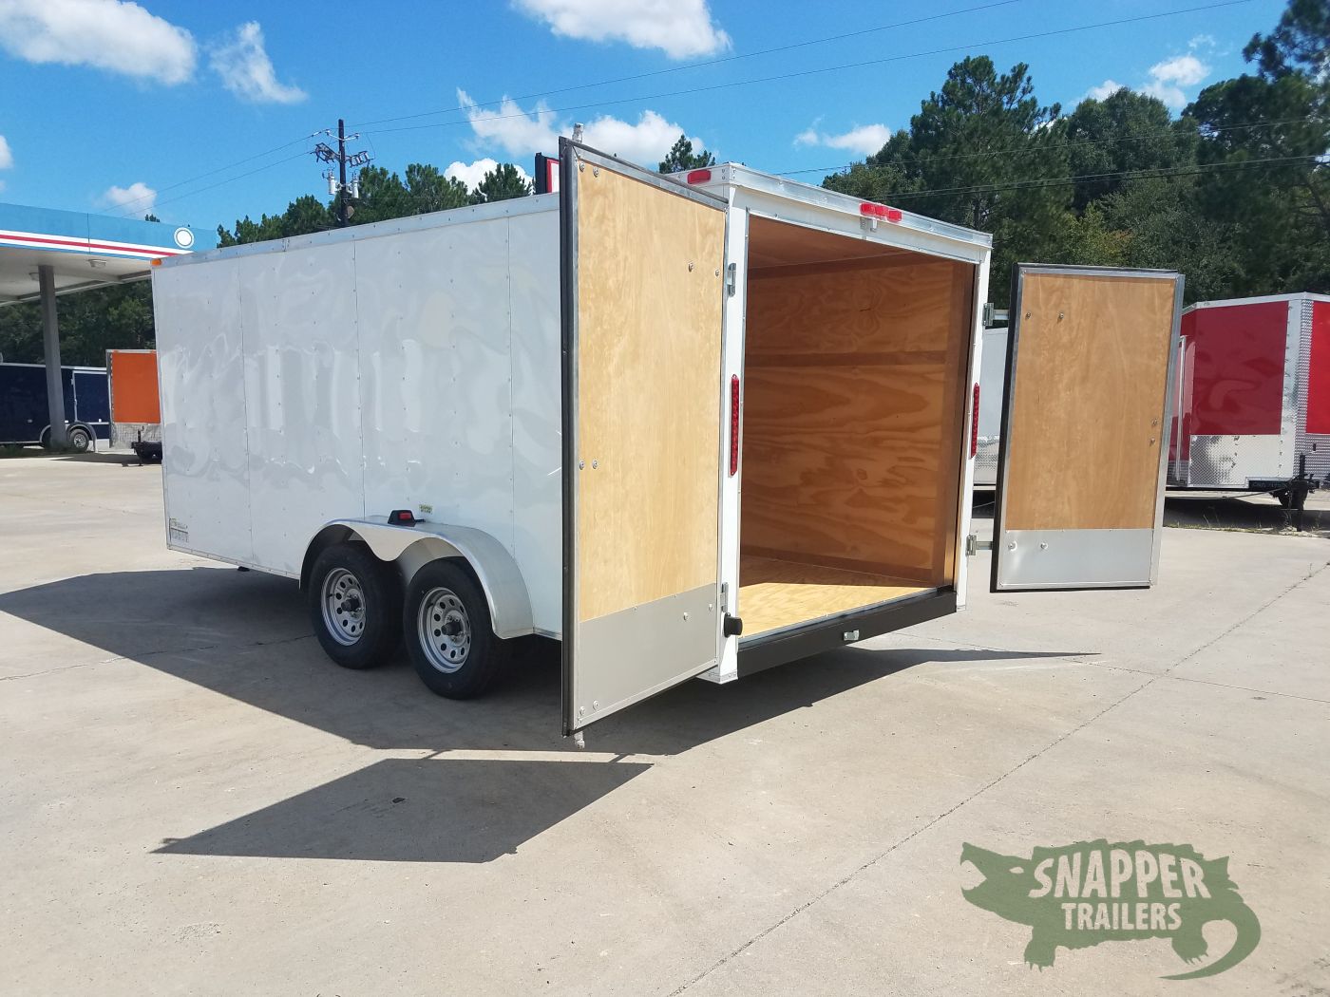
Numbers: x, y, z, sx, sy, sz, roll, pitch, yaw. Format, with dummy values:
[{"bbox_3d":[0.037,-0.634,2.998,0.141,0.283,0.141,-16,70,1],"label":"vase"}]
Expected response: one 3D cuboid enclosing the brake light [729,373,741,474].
[{"bbox_3d":[0.279,-0.290,3.987,0.030,0.410,0.045,7,10,43],"label":"brake light"}]

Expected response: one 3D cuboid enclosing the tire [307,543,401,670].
[{"bbox_3d":[-1.684,0.587,5.480,0.690,0.690,0.220,7,9,40],"label":"tire"}]

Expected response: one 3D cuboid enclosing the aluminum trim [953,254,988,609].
[{"bbox_3d":[1.684,-0.369,5.506,0.070,1.950,0.120,7,10,43],"label":"aluminum trim"}]

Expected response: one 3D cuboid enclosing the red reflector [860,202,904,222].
[{"bbox_3d":[0.978,-1.297,4.519,0.035,0.055,0.360,7,10,43],"label":"red reflector"}]

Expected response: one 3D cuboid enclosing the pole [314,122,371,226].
[{"bbox_3d":[-13.647,-9.879,42.732,2.300,12.000,1.000,-2,7,-18],"label":"pole"}]

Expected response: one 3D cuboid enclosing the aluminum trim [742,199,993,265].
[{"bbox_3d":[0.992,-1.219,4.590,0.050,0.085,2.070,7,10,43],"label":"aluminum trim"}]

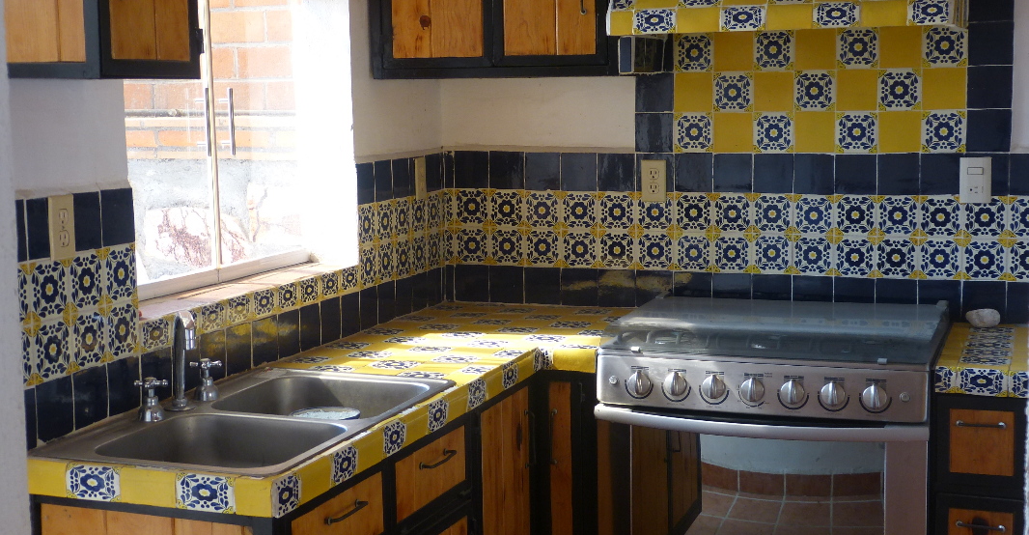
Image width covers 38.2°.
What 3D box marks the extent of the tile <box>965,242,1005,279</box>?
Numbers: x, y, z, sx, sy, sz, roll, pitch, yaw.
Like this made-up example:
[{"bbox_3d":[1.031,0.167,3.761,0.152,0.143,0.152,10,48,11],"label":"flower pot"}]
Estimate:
[{"bbox_3d":[1.183,-0.020,3.736,0.105,0.105,0.008,2,7,21],"label":"tile"}]

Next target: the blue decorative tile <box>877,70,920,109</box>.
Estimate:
[{"bbox_3d":[0.978,-0.450,3.763,0.105,0.105,0.008,2,7,21],"label":"blue decorative tile"}]

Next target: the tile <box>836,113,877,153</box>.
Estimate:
[{"bbox_3d":[0.895,-0.353,3.886,0.106,0.106,0.010,2,6,21],"label":"tile"}]

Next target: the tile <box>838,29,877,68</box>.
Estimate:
[{"bbox_3d":[0.893,-0.570,3.863,0.106,0.106,0.010,2,6,21],"label":"tile"}]

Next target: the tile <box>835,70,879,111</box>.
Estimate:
[{"bbox_3d":[0.891,-0.459,3.860,0.106,0.106,0.010,2,7,20],"label":"tile"}]

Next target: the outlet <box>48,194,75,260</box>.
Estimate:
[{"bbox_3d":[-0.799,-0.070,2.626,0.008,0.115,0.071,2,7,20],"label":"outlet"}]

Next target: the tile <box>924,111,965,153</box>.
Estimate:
[{"bbox_3d":[1.098,-0.346,3.797,0.106,0.106,0.010,2,7,20],"label":"tile"}]

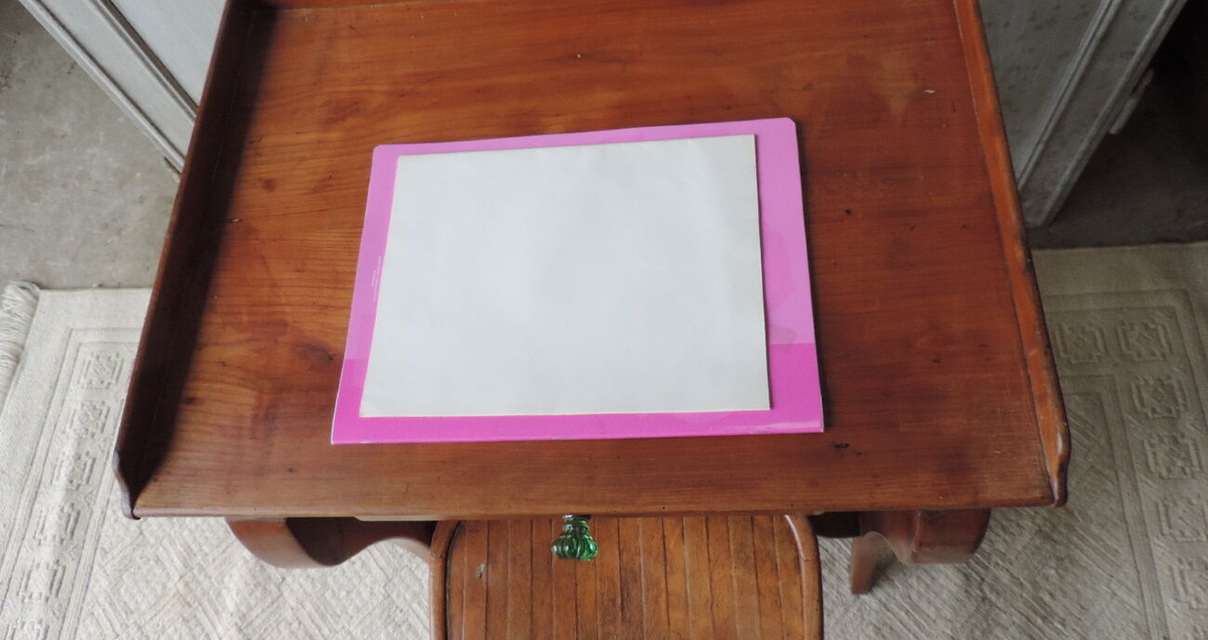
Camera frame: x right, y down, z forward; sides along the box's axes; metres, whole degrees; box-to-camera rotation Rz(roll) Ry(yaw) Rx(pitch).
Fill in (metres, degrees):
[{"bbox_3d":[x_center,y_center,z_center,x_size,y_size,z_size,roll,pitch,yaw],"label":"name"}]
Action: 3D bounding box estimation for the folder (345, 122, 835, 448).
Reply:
[{"bbox_3d":[-0.022,-0.033,0.606,0.331,0.006,0.248,-2,66,8],"label":"folder"}]

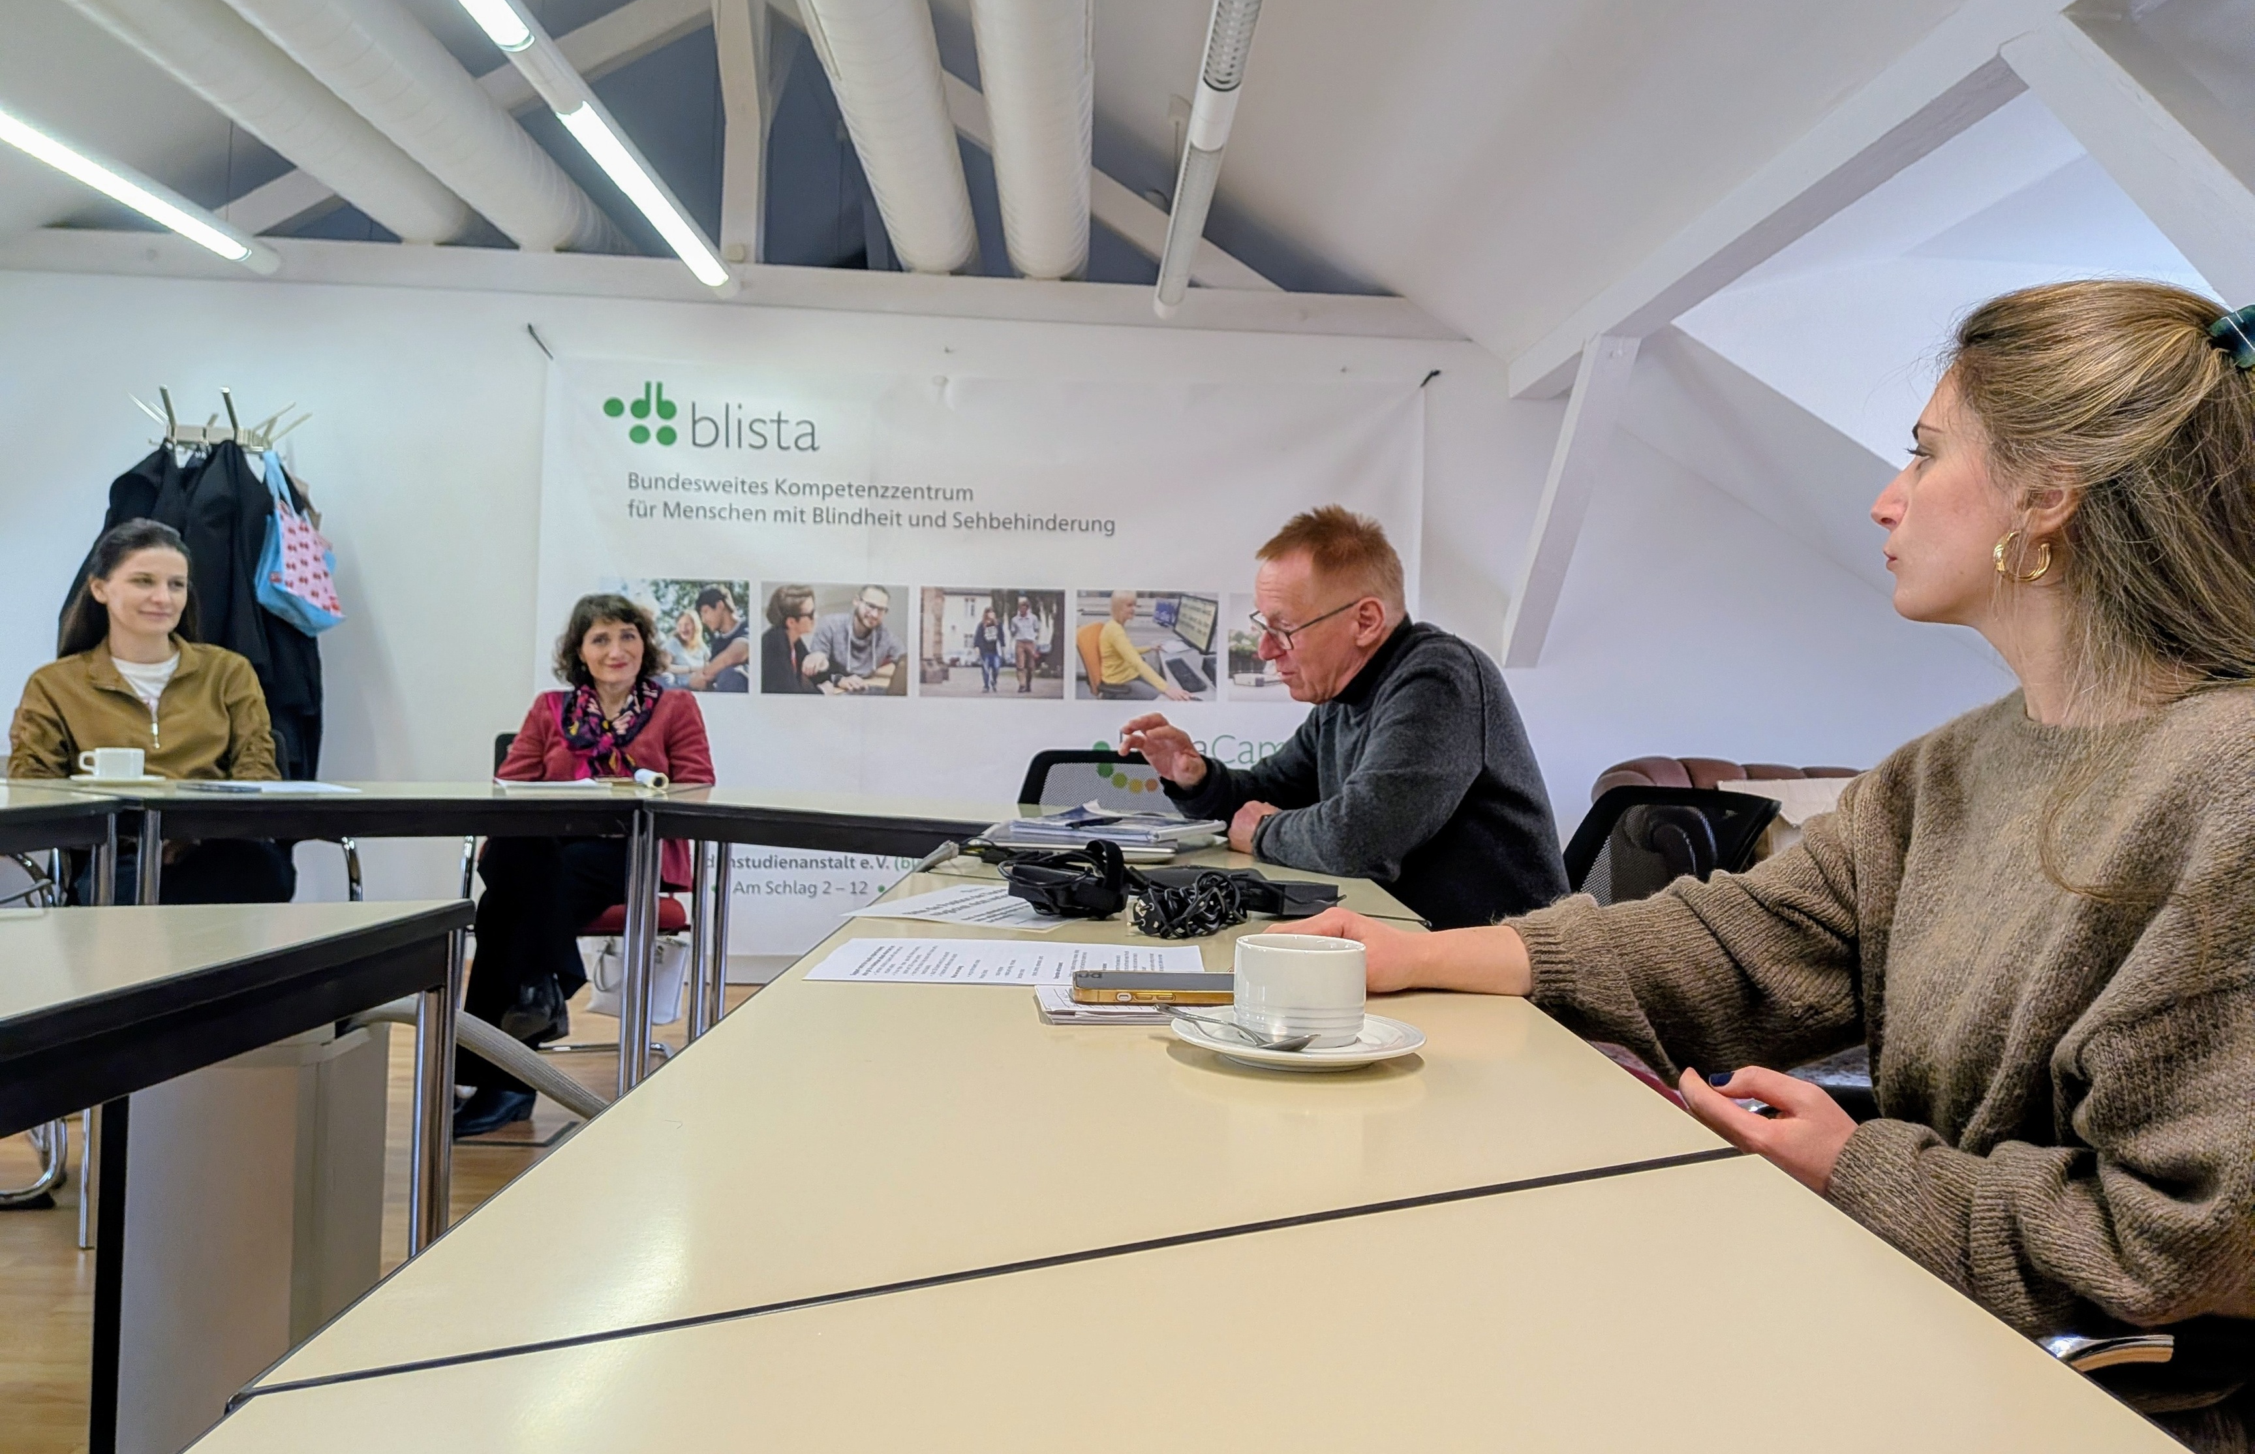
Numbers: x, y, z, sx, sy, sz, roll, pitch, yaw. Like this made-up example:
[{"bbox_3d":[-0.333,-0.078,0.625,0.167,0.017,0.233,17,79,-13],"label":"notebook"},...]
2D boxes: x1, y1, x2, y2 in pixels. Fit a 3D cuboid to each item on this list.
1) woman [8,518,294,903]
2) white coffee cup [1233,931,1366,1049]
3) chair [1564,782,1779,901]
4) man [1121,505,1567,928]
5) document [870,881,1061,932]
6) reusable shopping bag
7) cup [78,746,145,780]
[{"bbox_3d":[-1.870,0.215,3.020,0.520,1.255,0.760,2,1,-37],"label":"woman"},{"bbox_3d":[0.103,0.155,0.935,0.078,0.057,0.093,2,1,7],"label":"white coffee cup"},{"bbox_3d":[0.540,0.510,2.080,0.560,0.850,0.540,2,1,-16],"label":"chair"},{"bbox_3d":[0.310,0.319,2.080,0.680,1.216,0.540,2,1,-10],"label":"man"},{"bbox_3d":[-0.123,0.178,1.569,0.210,0.005,0.297,2,1,15],"label":"document"},{"bbox_3d":[-2.357,-0.514,4.450,0.120,0.460,0.230,-17,-17,22],"label":"reusable shopping bag"},{"bbox_3d":[-1.908,0.067,2.935,0.103,0.056,0.078,2,1,-26],"label":"cup"}]

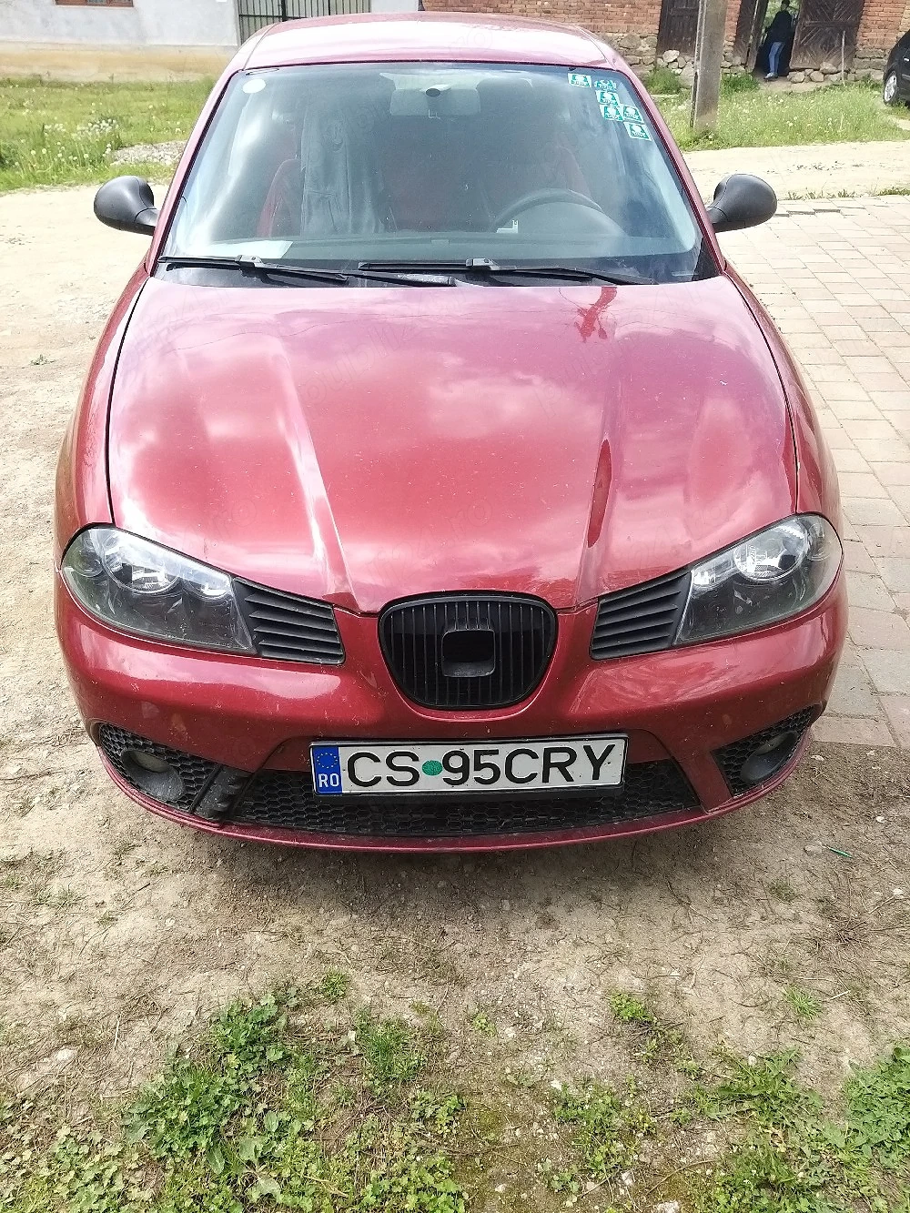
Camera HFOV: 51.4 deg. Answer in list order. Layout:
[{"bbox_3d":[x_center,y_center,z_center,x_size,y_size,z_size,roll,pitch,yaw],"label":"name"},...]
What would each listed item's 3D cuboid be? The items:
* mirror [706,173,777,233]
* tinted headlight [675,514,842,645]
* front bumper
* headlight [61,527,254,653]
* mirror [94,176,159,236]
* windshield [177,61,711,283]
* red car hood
[{"bbox_3d":[0.793,-1.104,2.592,0.182,0.145,0.130,-1,34,-2],"label":"mirror"},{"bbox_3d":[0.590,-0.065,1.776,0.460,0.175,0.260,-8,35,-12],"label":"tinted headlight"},{"bbox_3d":[0.015,0.152,1.803,1.630,0.510,0.510,-1,34,-2],"label":"front bumper"},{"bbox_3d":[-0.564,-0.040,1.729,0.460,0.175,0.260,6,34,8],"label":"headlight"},{"bbox_3d":[-0.877,-1.068,2.524,0.182,0.145,0.130,-1,34,-2],"label":"mirror"},{"bbox_3d":[-0.038,-1.126,2.455,1.380,0.170,0.930,-1,62,-2],"label":"windshield"},{"bbox_3d":[-0.003,-0.399,1.957,1.400,0.230,1.120,-1,44,-2],"label":"red car hood"}]

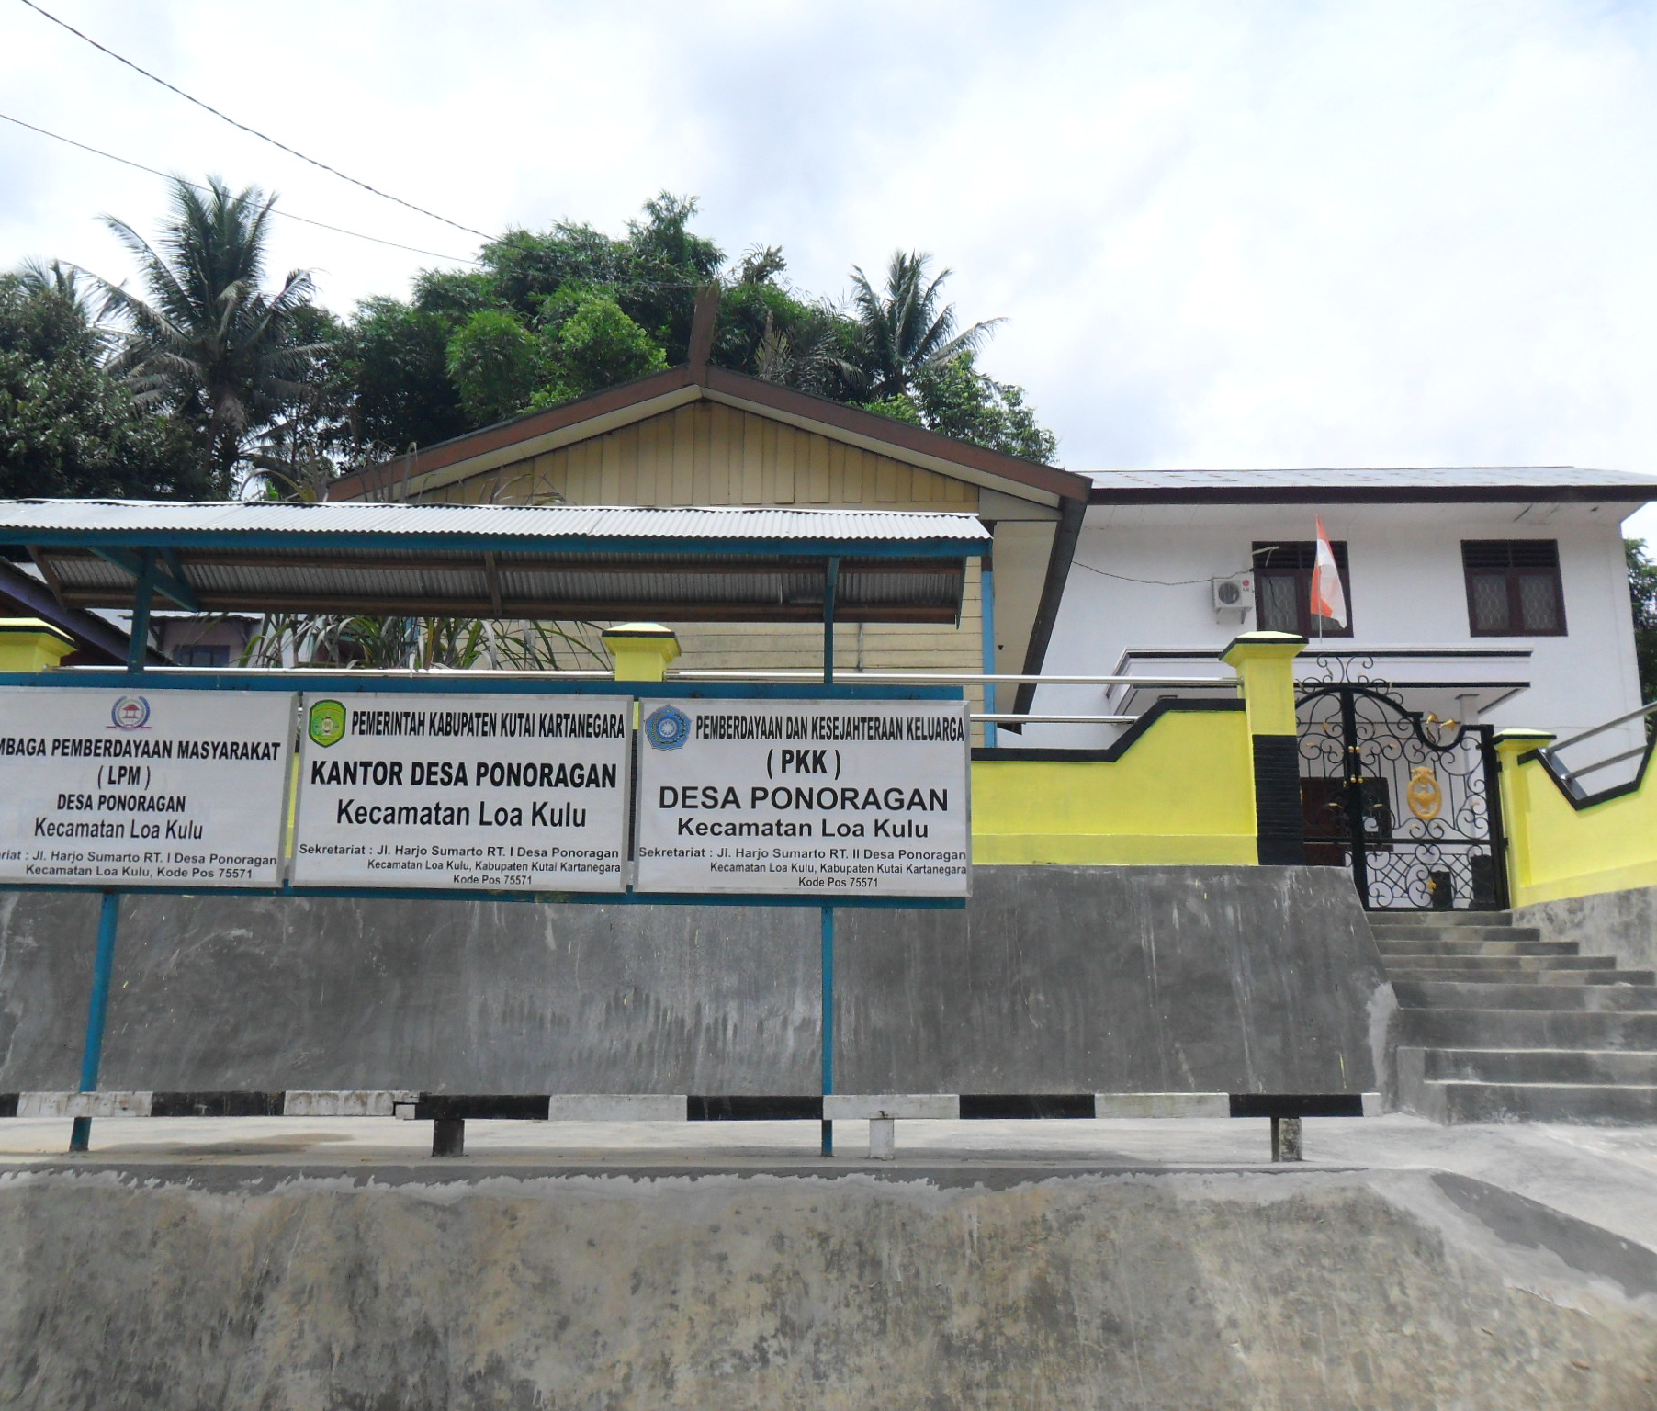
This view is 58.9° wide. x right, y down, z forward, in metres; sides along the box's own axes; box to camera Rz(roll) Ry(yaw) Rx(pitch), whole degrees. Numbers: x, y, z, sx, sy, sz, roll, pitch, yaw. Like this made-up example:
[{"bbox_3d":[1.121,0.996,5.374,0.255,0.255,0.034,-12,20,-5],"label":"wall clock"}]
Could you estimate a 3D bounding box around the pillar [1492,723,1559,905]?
[{"bbox_3d":[6.194,1.001,12.967,0.560,1.580,0.540,0,-12,1],"label":"pillar"}]

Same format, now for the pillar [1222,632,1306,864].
[{"bbox_3d":[2.896,0.283,9.690,0.540,1.570,0.540,0,-12,1],"label":"pillar"}]

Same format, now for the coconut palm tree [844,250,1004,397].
[{"bbox_3d":[3.222,-12.028,55.851,7.000,11.600,7.000,1,-12,0],"label":"coconut palm tree"}]

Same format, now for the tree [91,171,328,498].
[{"bbox_3d":[-16.274,-8.224,38.605,7.000,12.600,7.000,1,-12,0],"label":"tree"}]

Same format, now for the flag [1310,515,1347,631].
[{"bbox_3d":[7.541,-2.004,22.151,0.580,1.830,0.350,0,-12,3],"label":"flag"}]

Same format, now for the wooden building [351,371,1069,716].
[{"bbox_3d":[-0.696,0.539,18.011,6.700,4.610,11.340,0,-12,4],"label":"wooden building"}]

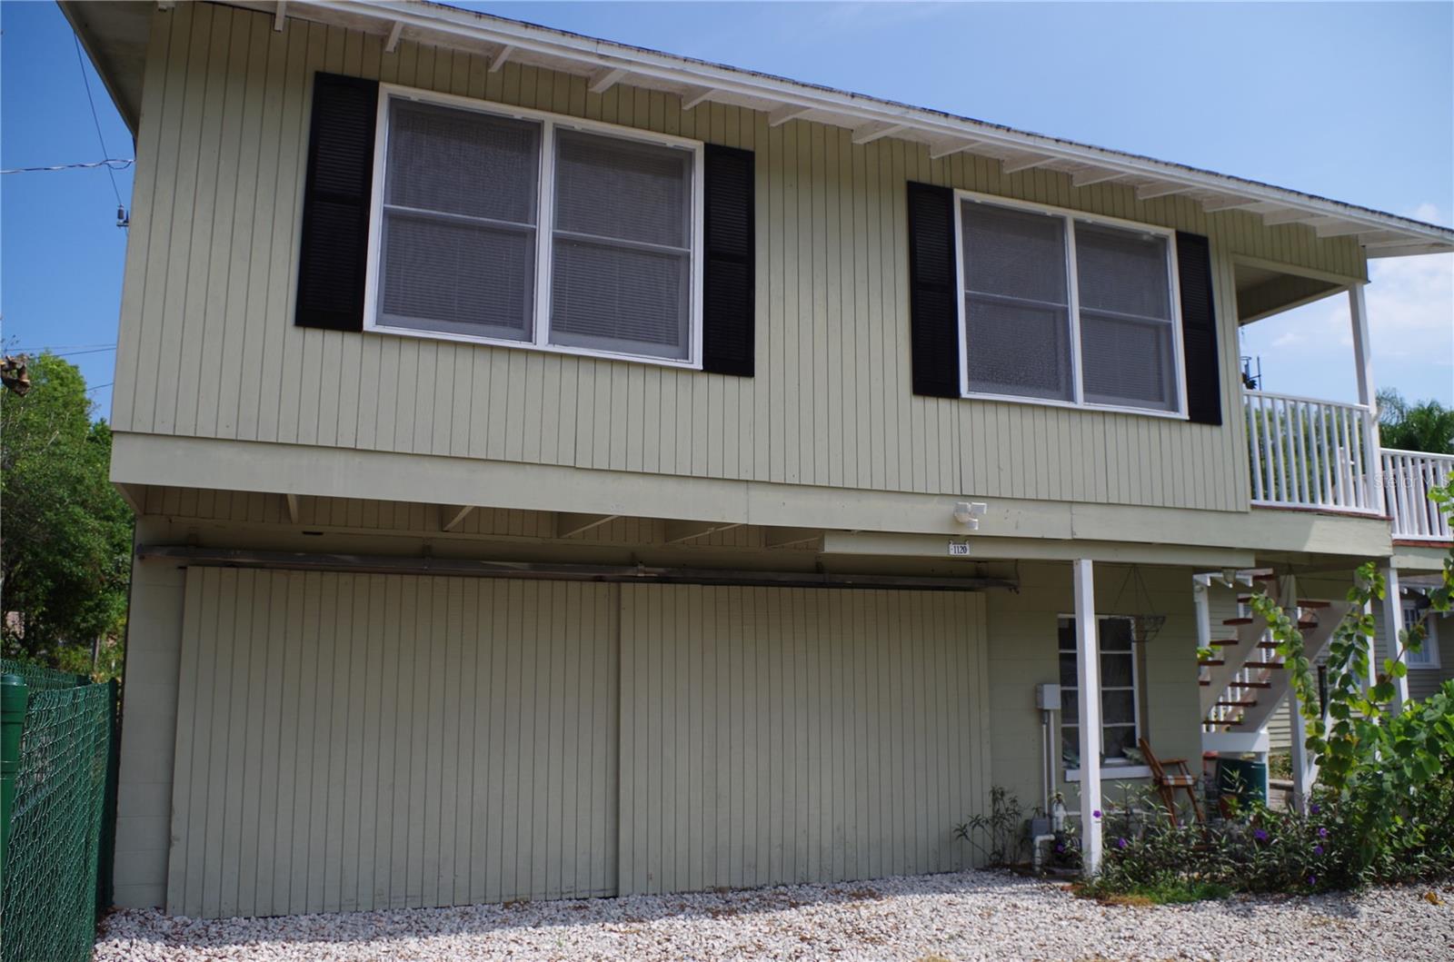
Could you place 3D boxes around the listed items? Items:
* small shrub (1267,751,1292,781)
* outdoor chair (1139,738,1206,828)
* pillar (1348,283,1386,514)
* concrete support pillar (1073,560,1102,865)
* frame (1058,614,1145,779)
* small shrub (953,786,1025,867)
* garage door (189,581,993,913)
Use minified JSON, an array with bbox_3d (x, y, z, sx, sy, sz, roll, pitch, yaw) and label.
[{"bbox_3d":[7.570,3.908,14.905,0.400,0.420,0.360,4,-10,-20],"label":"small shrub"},{"bbox_3d":[3.582,2.506,8.745,0.500,0.870,0.480,-3,-10,22],"label":"outdoor chair"},{"bbox_3d":[5.254,-0.683,8.963,0.092,1.949,0.092,4,-10,-20],"label":"pillar"},{"bbox_3d":[2.518,1.641,7.567,0.092,2.190,0.092,4,-10,-20],"label":"concrete support pillar"},{"bbox_3d":[3.197,1.835,9.324,0.859,1.379,0.110,4,-10,-20],"label":"frame"},{"bbox_3d":[2.042,2.671,8.418,0.587,0.609,0.380,4,-10,-20],"label":"small shrub"},{"bbox_3d":[-0.663,1.806,7.769,5.871,2.183,0.100,4,-10,-20],"label":"garage door"}]

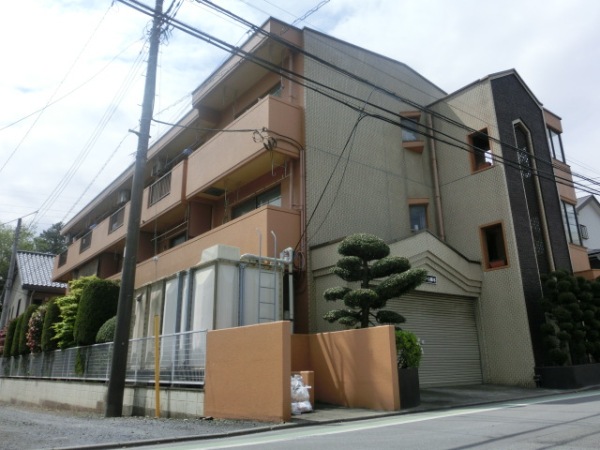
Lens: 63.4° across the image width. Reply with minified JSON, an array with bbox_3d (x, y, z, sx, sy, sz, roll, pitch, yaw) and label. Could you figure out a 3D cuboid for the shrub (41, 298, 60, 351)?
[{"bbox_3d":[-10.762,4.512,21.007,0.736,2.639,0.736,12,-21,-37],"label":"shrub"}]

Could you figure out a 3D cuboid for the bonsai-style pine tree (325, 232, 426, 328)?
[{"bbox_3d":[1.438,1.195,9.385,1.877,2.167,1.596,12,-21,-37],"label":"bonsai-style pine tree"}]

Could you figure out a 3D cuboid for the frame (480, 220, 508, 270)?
[{"bbox_3d":[5.551,0.603,13.799,0.200,1.336,0.744,12,-21,-37],"label":"frame"}]

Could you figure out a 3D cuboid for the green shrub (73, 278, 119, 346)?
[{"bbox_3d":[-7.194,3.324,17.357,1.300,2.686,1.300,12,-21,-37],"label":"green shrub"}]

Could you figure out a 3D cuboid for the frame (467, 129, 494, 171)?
[{"bbox_3d":[5.474,-2.225,14.661,0.200,1.297,0.744,12,-21,-37],"label":"frame"}]

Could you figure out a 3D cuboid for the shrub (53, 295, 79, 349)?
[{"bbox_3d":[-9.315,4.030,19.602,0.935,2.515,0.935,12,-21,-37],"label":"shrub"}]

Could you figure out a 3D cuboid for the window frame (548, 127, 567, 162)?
[{"bbox_3d":[9.477,-2.908,17.901,1.111,1.346,0.180,12,-21,-37],"label":"window frame"}]

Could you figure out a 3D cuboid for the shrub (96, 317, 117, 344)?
[{"bbox_3d":[-5.987,3.447,15.437,0.847,1.057,0.847,12,-21,-37],"label":"shrub"}]

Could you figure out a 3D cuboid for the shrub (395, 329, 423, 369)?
[{"bbox_3d":[1.891,2.161,8.542,0.490,0.698,0.490,12,-21,-37],"label":"shrub"}]

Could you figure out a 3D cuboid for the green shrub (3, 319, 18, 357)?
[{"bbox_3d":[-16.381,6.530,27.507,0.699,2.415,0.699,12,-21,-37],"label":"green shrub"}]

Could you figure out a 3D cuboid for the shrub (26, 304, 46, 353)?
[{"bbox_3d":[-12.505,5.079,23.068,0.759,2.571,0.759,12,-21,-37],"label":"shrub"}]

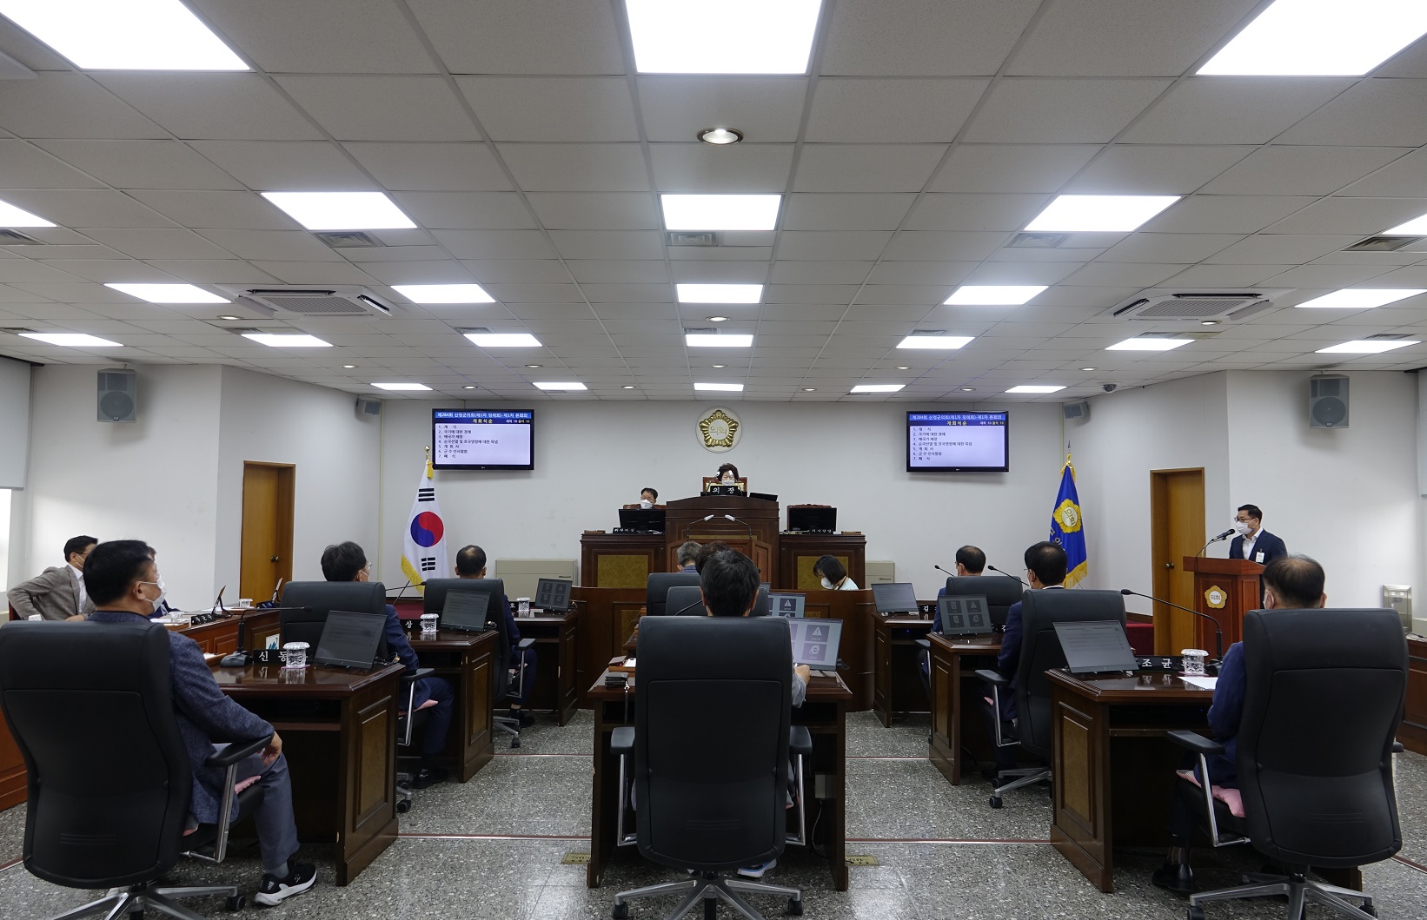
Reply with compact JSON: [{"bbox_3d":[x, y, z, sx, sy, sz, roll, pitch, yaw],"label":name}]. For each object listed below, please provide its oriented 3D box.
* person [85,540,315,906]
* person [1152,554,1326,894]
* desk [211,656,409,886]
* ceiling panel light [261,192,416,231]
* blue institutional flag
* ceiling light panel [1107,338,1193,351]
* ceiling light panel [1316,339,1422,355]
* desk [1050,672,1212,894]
[{"bbox_3d":[-1.945,0.945,3.384,0.640,1.340,0.800,0,-4,12],"label":"person"},{"bbox_3d":[2.036,0.960,3.387,0.620,1.270,0.680,1,-3,-6],"label":"person"},{"bbox_3d":[-1.837,1.220,3.793,1.030,0.750,0.570,0,-3,2],"label":"desk"},{"bbox_3d":[-1.847,-1.250,4.757,0.580,0.045,0.580,0,-3,0],"label":"ceiling panel light"},{"bbox_3d":[4.444,0.812,11.961,0.520,1.720,0.300,0,-4,12],"label":"blue institutional flag"},{"bbox_3d":[3.860,-1.026,8.421,0.595,0.060,0.595,0,-3,0],"label":"ceiling light panel"},{"bbox_3d":[5.721,-1.011,8.339,0.585,0.040,0.570,0,-3,0],"label":"ceiling light panel"},{"bbox_3d":[1.986,1.302,3.932,1.020,0.738,0.545,0,-3,-1],"label":"desk"}]

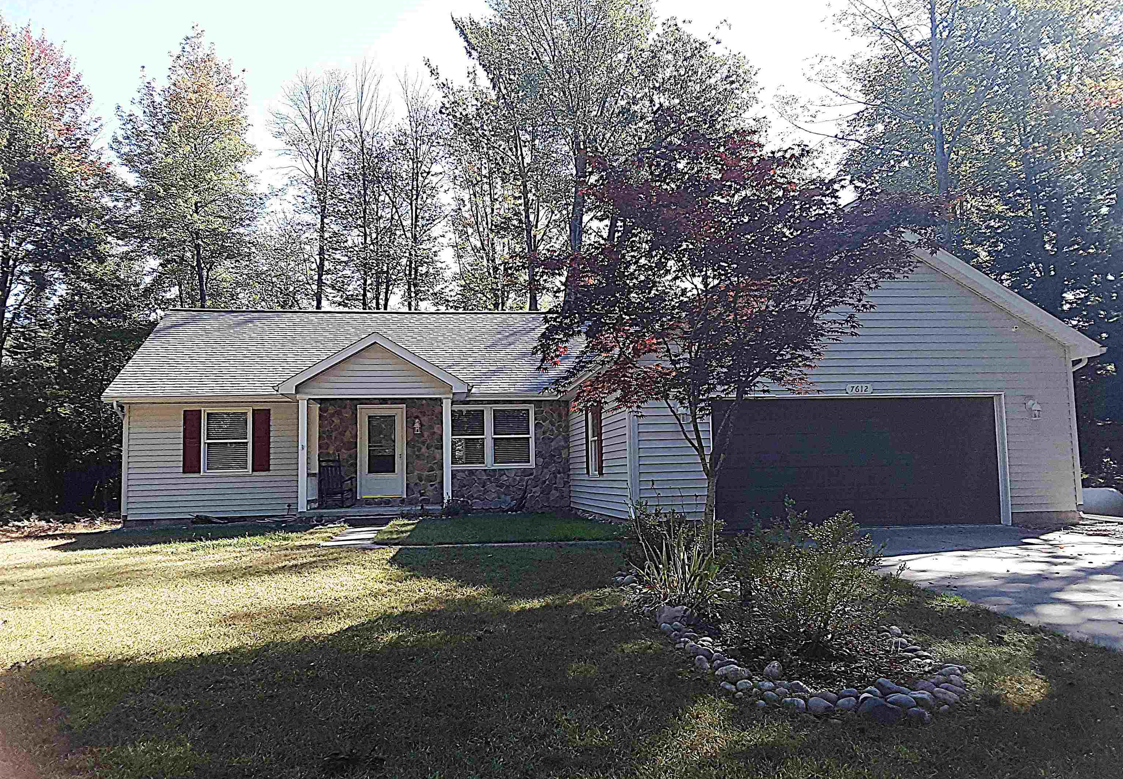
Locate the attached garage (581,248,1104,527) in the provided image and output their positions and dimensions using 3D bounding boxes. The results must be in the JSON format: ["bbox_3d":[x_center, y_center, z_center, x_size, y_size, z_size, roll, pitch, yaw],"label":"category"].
[{"bbox_3d":[4.394,-0.014,18.335,8.200,5.300,7.800,0,-5,-7],"label":"attached garage"}]

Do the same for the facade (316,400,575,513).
[{"bbox_3d":[-2.724,1.610,21.421,5.920,2.630,0.300,0,-5,-7],"label":"facade"}]

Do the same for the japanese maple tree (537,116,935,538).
[{"bbox_3d":[2.085,-0.595,10.222,4.503,5.240,4.100,0,-5,-7],"label":"japanese maple tree"}]

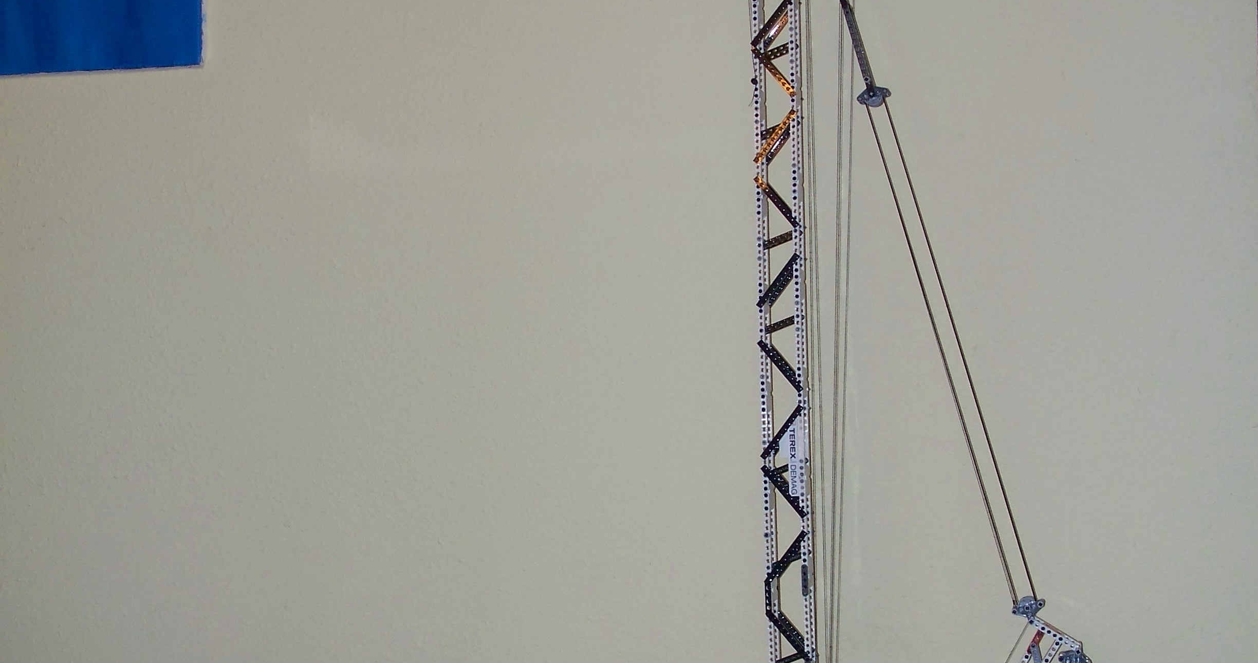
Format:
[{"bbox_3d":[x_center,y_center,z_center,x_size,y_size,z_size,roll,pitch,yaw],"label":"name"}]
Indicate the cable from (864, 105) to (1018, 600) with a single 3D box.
[{"bbox_3d":[0.375,0.022,2.510,0.005,0.623,0.005,-17,-6,13],"label":"cable"}]

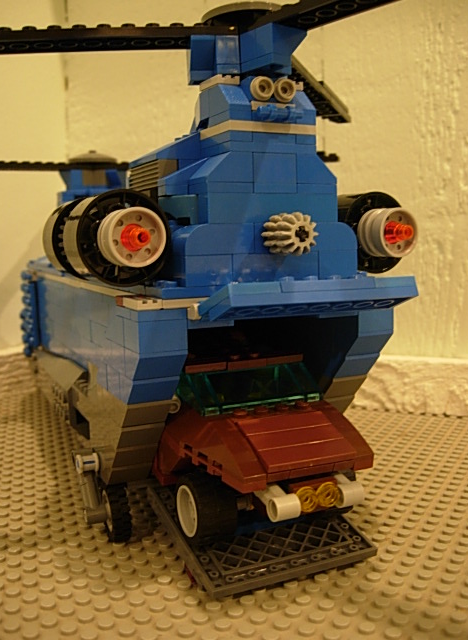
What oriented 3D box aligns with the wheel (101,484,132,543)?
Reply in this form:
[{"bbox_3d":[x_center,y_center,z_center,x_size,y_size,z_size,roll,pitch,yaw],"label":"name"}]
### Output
[{"bbox_3d":[-0.045,0.074,0.257,0.008,0.024,0.024,-4,6,-24],"label":"wheel"}]

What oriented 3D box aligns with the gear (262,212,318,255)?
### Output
[{"bbox_3d":[0.018,-0.027,0.212,0.014,0.014,0.016,-4,6,-24],"label":"gear"}]

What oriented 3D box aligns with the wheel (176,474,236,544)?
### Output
[{"bbox_3d":[-0.010,0.066,0.233,0.014,0.024,0.024,-4,6,-24],"label":"wheel"}]

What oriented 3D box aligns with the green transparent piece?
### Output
[{"bbox_3d":[0.005,0.024,0.255,0.048,0.011,0.029,-4,13,-24],"label":"green transparent piece"}]

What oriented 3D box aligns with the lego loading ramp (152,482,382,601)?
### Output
[{"bbox_3d":[0.009,0.075,0.249,0.064,0.004,0.064,-4,18,-24],"label":"lego loading ramp"}]

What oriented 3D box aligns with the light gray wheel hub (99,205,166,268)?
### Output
[{"bbox_3d":[-0.031,-0.025,0.203,0.018,0.018,0.014,-4,6,-24],"label":"light gray wheel hub"}]

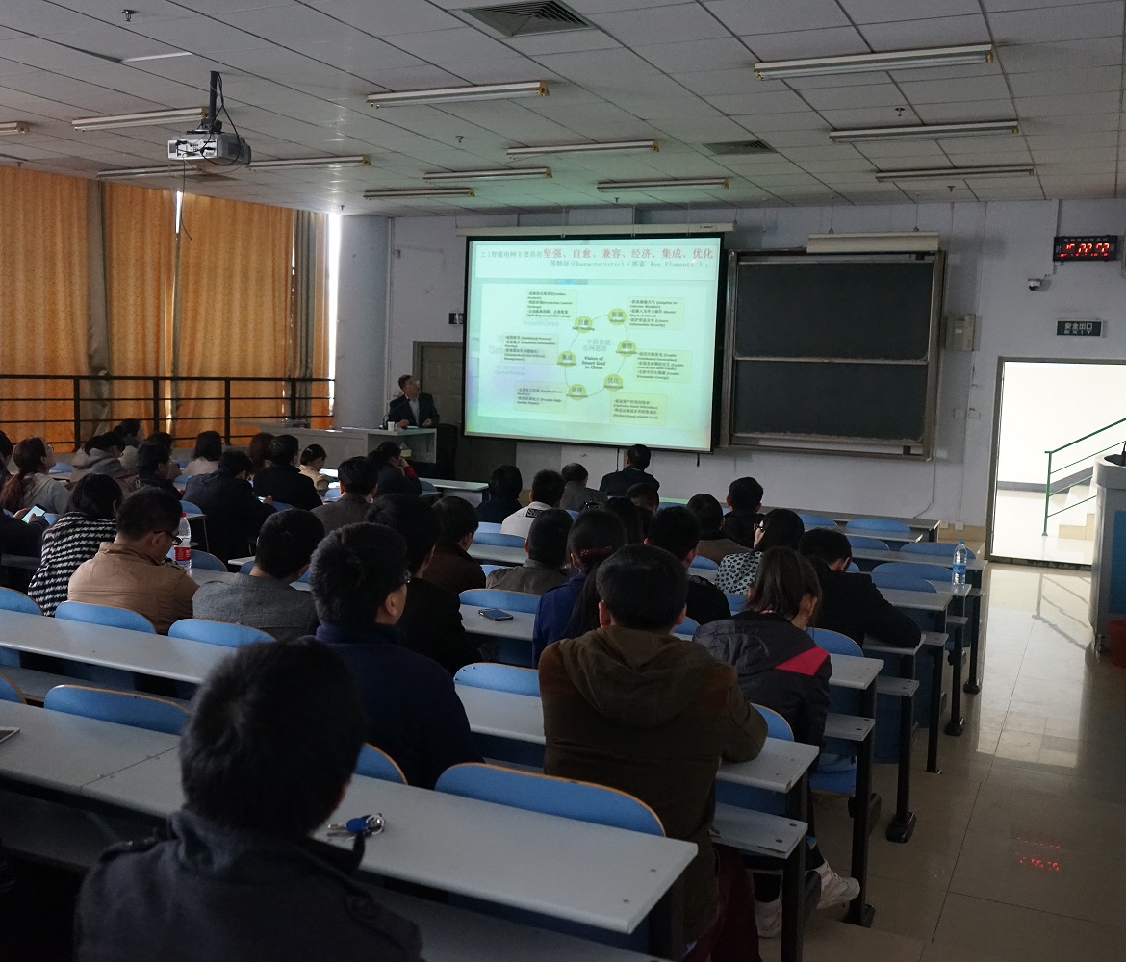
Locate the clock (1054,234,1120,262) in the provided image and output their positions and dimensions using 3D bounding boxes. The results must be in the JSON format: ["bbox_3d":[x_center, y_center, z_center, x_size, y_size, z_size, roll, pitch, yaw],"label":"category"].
[{"bbox_3d":[4.886,-2.171,10.503,0.540,0.225,0.060,5,7,25],"label":"clock"}]

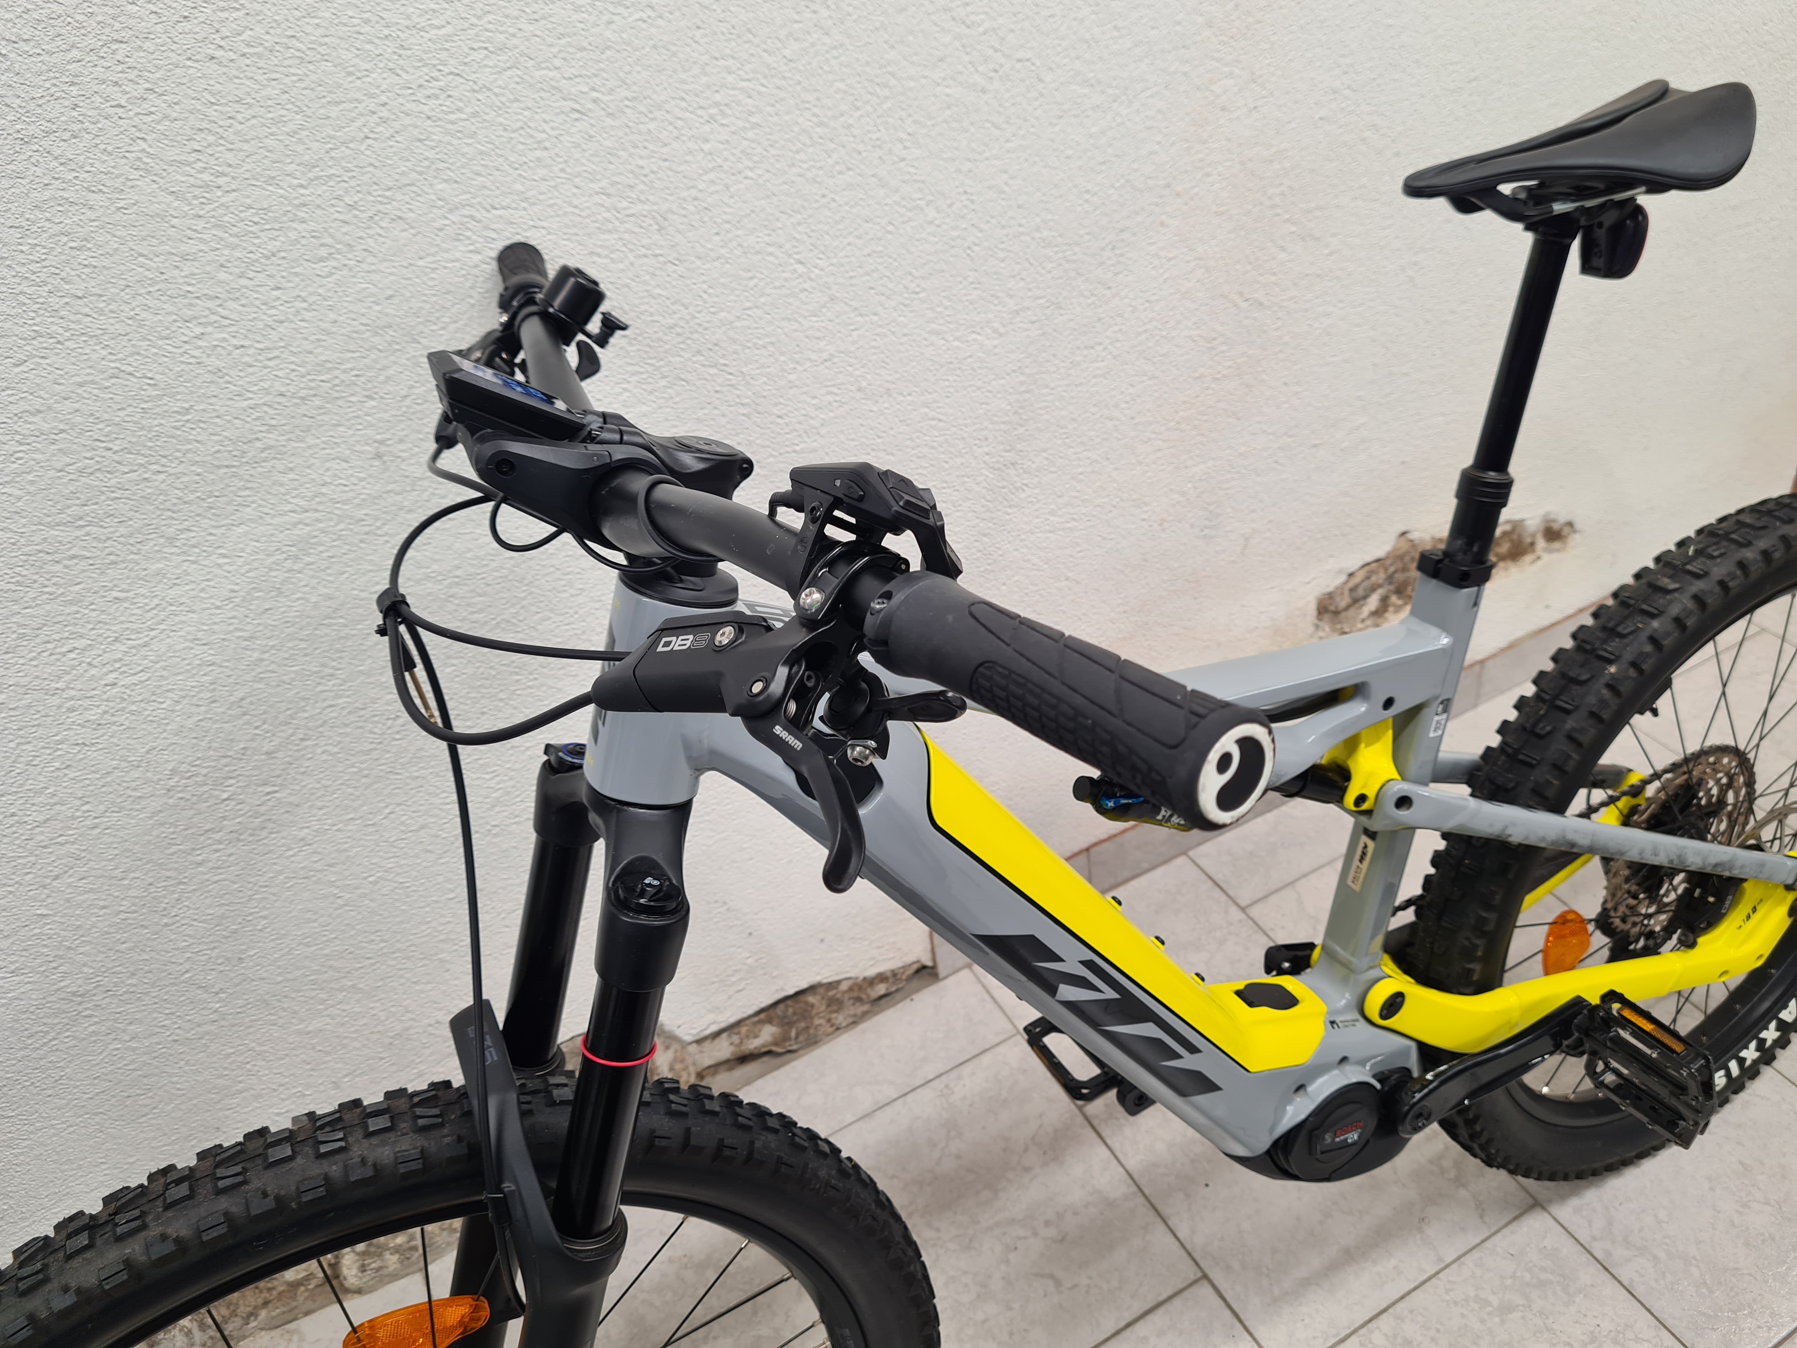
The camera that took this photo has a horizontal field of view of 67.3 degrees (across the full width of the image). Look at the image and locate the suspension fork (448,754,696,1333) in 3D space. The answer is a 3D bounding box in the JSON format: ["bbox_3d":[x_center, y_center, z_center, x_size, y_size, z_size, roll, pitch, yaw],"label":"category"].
[{"bbox_3d":[-0.237,0.341,0.829,0.120,0.600,0.192,4,20,-30],"label":"suspension fork"}]

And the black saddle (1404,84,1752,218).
[{"bbox_3d":[0.432,-0.332,0.877,0.272,0.062,0.145,-22,31,-18],"label":"black saddle"}]

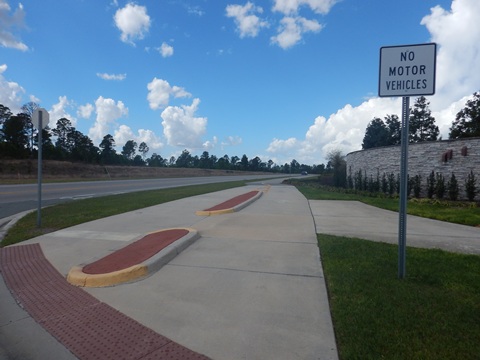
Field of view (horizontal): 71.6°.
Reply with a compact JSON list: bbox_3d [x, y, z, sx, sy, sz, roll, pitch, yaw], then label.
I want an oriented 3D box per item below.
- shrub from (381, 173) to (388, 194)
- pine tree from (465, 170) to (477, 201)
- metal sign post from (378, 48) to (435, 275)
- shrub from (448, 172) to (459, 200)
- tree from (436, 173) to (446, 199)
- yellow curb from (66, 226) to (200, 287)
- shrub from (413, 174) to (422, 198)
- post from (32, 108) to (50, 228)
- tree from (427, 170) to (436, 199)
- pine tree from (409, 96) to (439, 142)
[{"bbox_3d":[11.192,0.264,25.686,0.520,1.650,0.520,2,1,17],"label":"shrub"},{"bbox_3d":[12.901,0.328,18.586,0.600,1.680,0.600,2,1,17],"label":"pine tree"},{"bbox_3d":[1.957,-0.205,3.960,0.610,2.770,0.070,1,1,13],"label":"metal sign post"},{"bbox_3d":[12.405,0.392,19.387,0.580,1.630,0.580,2,1,17],"label":"shrub"},{"bbox_3d":[12.369,0.347,20.387,0.560,1.600,0.560,2,1,17],"label":"tree"},{"bbox_3d":[-1.372,1.057,5.190,0.794,0.135,3.308,1,1,7],"label":"yellow curb"},{"bbox_3d":[11.764,0.412,21.987,0.530,1.570,0.530,2,1,17],"label":"shrub"},{"bbox_3d":[-4.380,-0.264,7.300,0.457,2.600,0.070,2,1,14],"label":"post"},{"bbox_3d":[12.046,0.281,20.886,0.530,1.750,0.530,2,1,17],"label":"tree"},{"bbox_3d":[17.496,-3.432,32.075,3.600,9.100,3.600,2,1,17],"label":"pine tree"}]

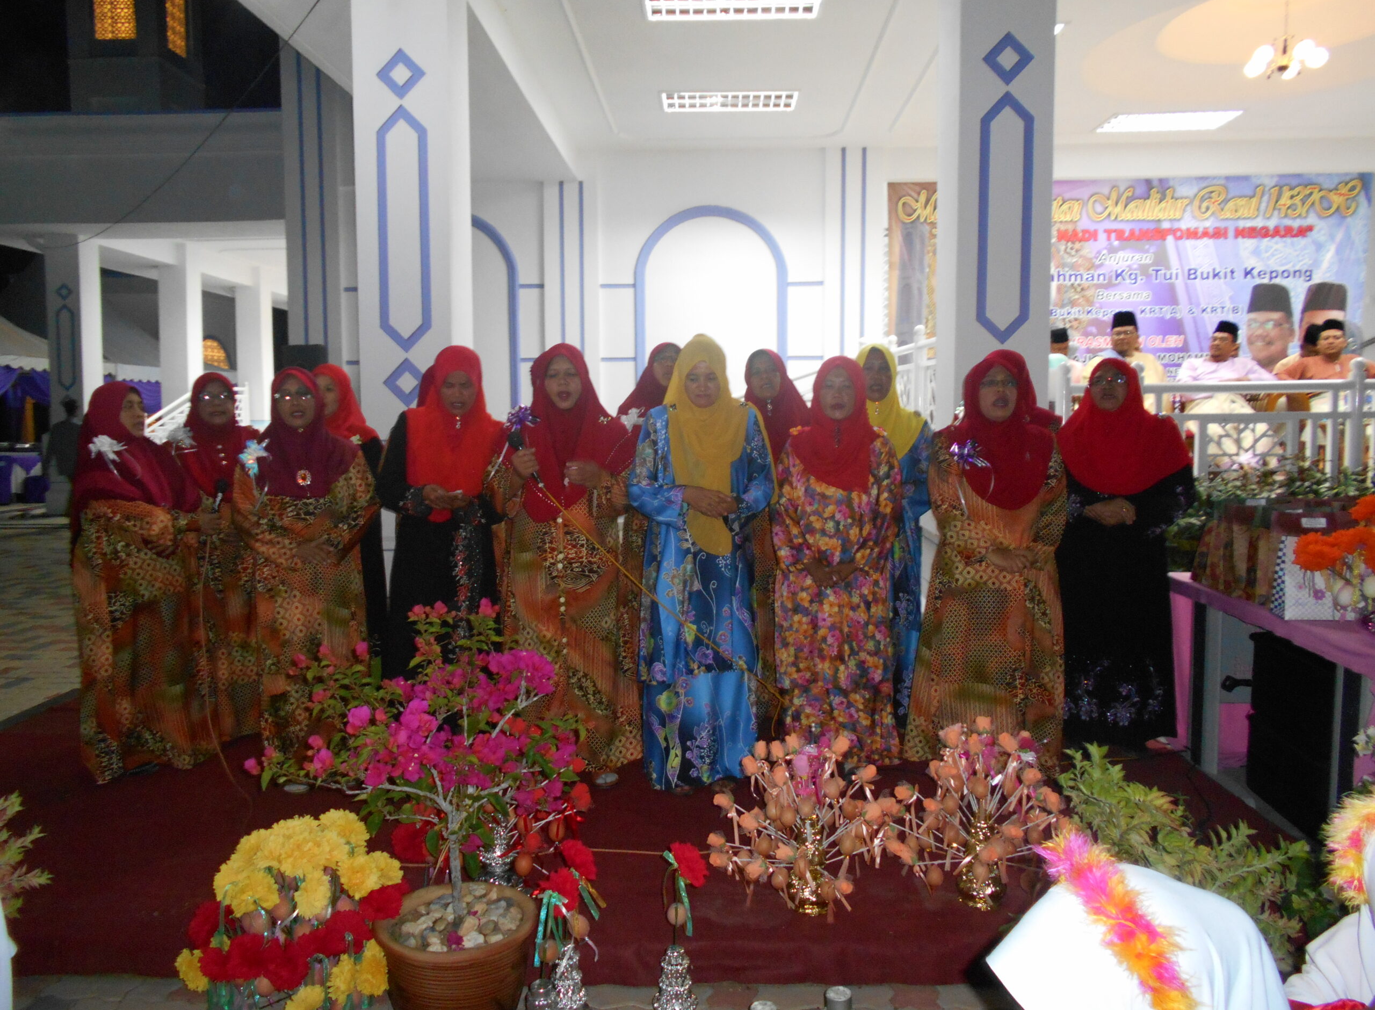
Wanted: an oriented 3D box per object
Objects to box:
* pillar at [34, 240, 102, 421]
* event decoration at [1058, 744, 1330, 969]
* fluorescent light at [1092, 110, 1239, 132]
[{"bbox_3d":[-8.431,-1.773,14.303,0.460,3.800,0.460,0,5,2],"label":"pillar"},{"bbox_3d":[1.200,0.839,2.443,0.585,0.504,0.480,0,5,0],"label":"event decoration"},{"bbox_3d":[4.548,-3.621,9.750,1.180,0.080,0.600,0,5,2],"label":"fluorescent light"}]

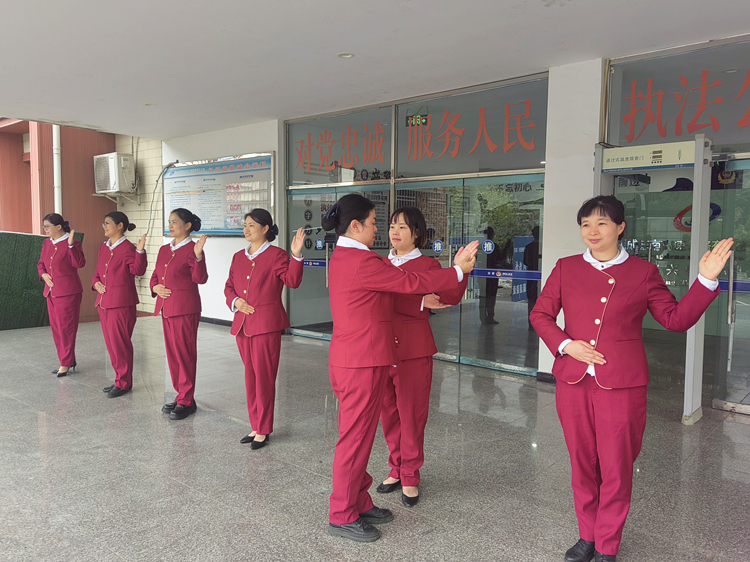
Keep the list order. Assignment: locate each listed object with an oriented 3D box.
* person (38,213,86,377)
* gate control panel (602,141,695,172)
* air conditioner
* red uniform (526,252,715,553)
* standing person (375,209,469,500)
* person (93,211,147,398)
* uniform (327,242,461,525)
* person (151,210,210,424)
[{"bbox_3d":[-3.249,0.140,6.033,0.590,1.630,0.380,2,4,26],"label":"person"},{"bbox_3d":[2.218,-0.982,4.722,0.683,0.201,0.180,4,5,39],"label":"gate control panel"},{"bbox_3d":[-4.803,-1.970,10.815,0.858,0.673,0.323,4,5,39],"label":"air conditioner"},{"bbox_3d":[1.032,0.547,2.493,0.770,1.310,0.350,3,5,32],"label":"red uniform"},{"bbox_3d":[0.204,0.394,3.093,0.640,1.580,0.430,3,4,28],"label":"standing person"},{"bbox_3d":[-2.325,0.204,5.210,0.600,1.630,0.380,3,5,35],"label":"person"},{"bbox_3d":[0.076,0.490,2.779,0.660,1.330,0.460,1,4,12],"label":"uniform"},{"bbox_3d":[-1.551,0.253,4.585,0.600,1.630,0.380,3,5,37],"label":"person"}]

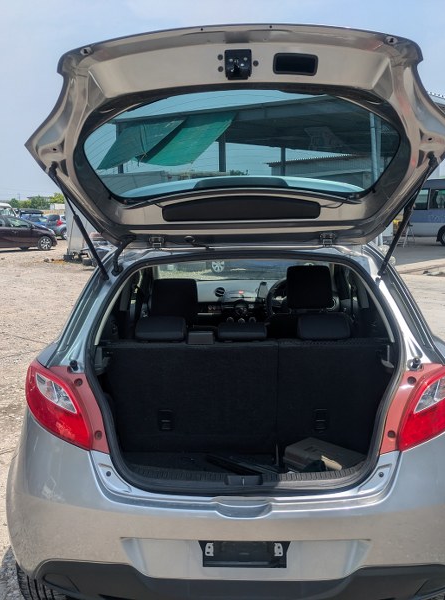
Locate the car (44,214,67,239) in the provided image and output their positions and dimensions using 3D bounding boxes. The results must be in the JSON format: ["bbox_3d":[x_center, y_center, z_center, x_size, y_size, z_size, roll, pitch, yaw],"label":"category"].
[{"bbox_3d":[-8.501,-4.376,34.320,1.690,1.500,3.850,7,12,41],"label":"car"}]

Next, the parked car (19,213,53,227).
[{"bbox_3d":[-11.980,-4.780,37.185,4.200,1.500,1.700,-9,12,-43],"label":"parked car"}]

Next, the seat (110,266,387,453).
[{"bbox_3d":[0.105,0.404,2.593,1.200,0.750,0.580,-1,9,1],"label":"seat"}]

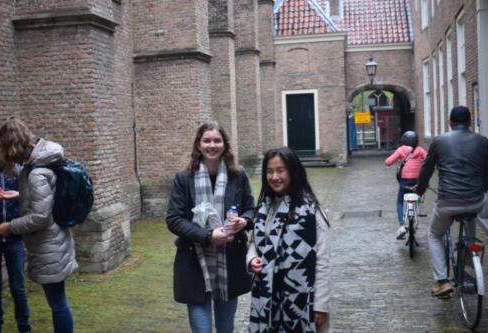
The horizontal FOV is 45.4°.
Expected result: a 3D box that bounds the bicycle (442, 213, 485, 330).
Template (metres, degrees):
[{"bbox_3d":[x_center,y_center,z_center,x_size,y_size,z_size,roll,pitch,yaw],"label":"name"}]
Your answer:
[{"bbox_3d":[1.865,0.710,5.054,0.600,1.080,1.800,-1,4,10],"label":"bicycle"}]

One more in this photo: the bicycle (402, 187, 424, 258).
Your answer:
[{"bbox_3d":[2.140,0.540,7.507,0.600,1.060,1.760,-1,4,15],"label":"bicycle"}]

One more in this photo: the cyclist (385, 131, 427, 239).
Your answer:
[{"bbox_3d":[2.113,0.245,7.428,0.540,1.420,0.800,-1,4,15],"label":"cyclist"}]

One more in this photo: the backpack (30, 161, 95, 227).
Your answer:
[{"bbox_3d":[-1.169,0.190,3.950,0.270,0.460,0.300,-3,4,6],"label":"backpack"}]

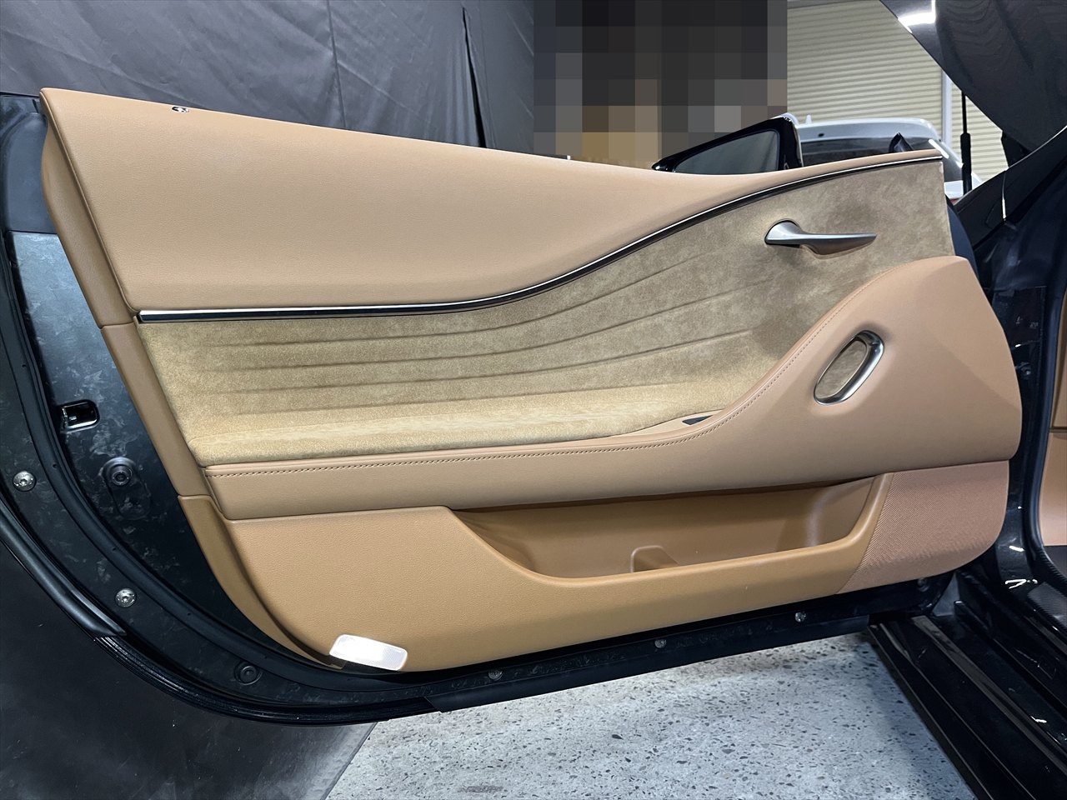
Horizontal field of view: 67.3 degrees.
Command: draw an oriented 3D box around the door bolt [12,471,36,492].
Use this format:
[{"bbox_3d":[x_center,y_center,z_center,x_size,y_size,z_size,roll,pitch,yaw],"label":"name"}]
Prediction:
[{"bbox_3d":[-0.509,0.081,0.800,0.021,0.021,0.008,-8,9,-20],"label":"door bolt"}]

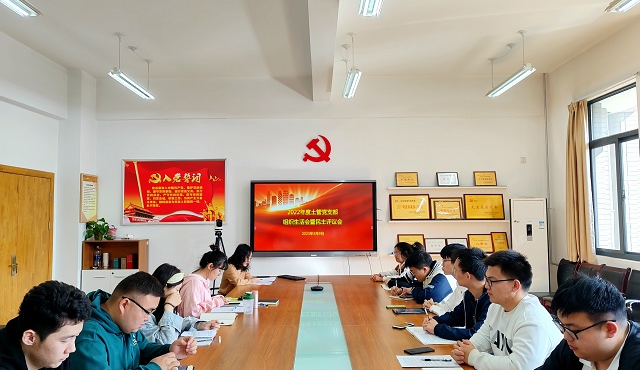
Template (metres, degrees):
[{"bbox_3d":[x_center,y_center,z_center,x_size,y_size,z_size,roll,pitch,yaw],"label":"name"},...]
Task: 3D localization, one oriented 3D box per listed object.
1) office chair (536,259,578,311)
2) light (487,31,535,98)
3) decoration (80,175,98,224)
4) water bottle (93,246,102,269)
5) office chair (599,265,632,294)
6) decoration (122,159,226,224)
[{"bbox_3d":[2.834,1.399,6.037,0.620,0.980,0.570,0,-4,-5],"label":"office chair"},{"bbox_3d":[2.325,-1.421,6.155,0.150,0.447,1.289,0,-3,-1],"label":"light"},{"bbox_3d":[-3.164,0.196,6.846,0.025,0.660,0.520,0,-3,-1],"label":"decoration"},{"bbox_3d":[-3.054,1.000,6.860,0.092,0.325,0.092,0,-3,-1],"label":"water bottle"},{"bbox_3d":[2.791,1.307,5.117,0.620,0.970,0.570,0,-3,-1],"label":"office chair"},{"bbox_3d":[-2.090,0.101,7.165,1.510,0.942,0.030,0,-3,-1],"label":"decoration"}]

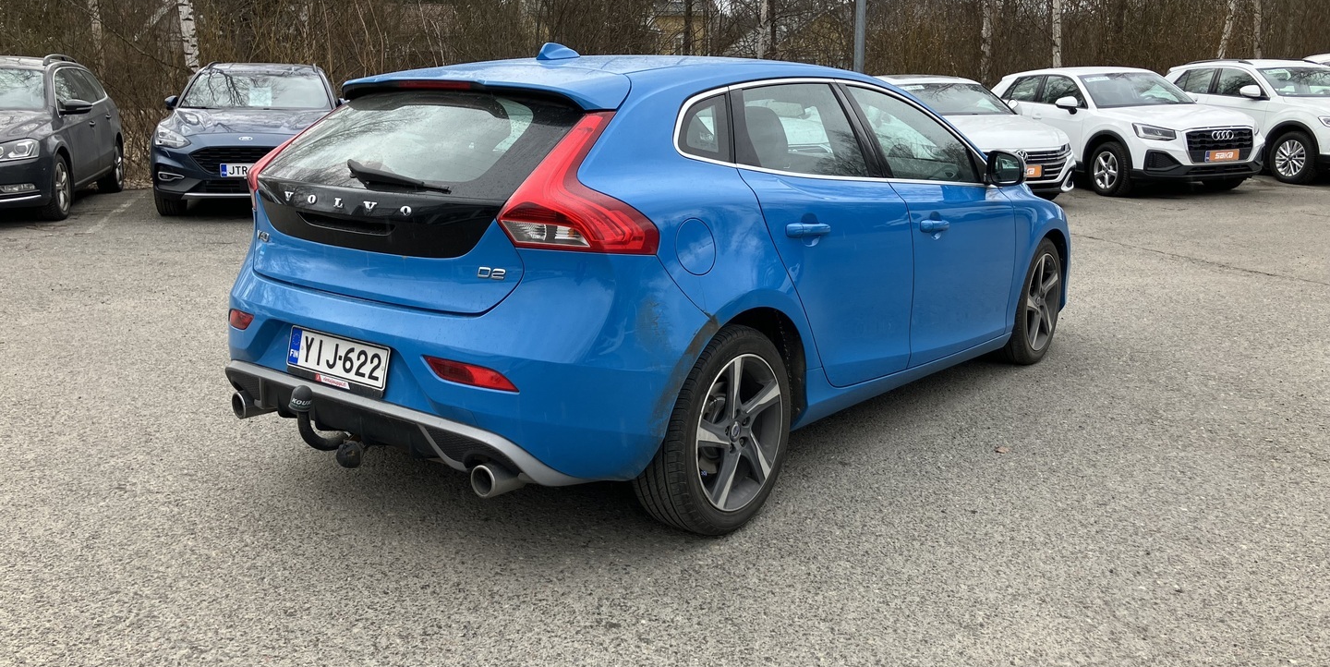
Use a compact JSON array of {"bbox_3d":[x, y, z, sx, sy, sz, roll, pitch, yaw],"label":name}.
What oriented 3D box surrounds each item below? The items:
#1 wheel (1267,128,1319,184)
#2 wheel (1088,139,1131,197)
[{"bbox_3d":[7.882,-2.223,13.500,0.230,0.660,0.660,-3,13,-16],"label":"wheel"},{"bbox_3d":[5.283,-1.964,12.750,0.230,0.660,0.660,-3,13,-15],"label":"wheel"}]

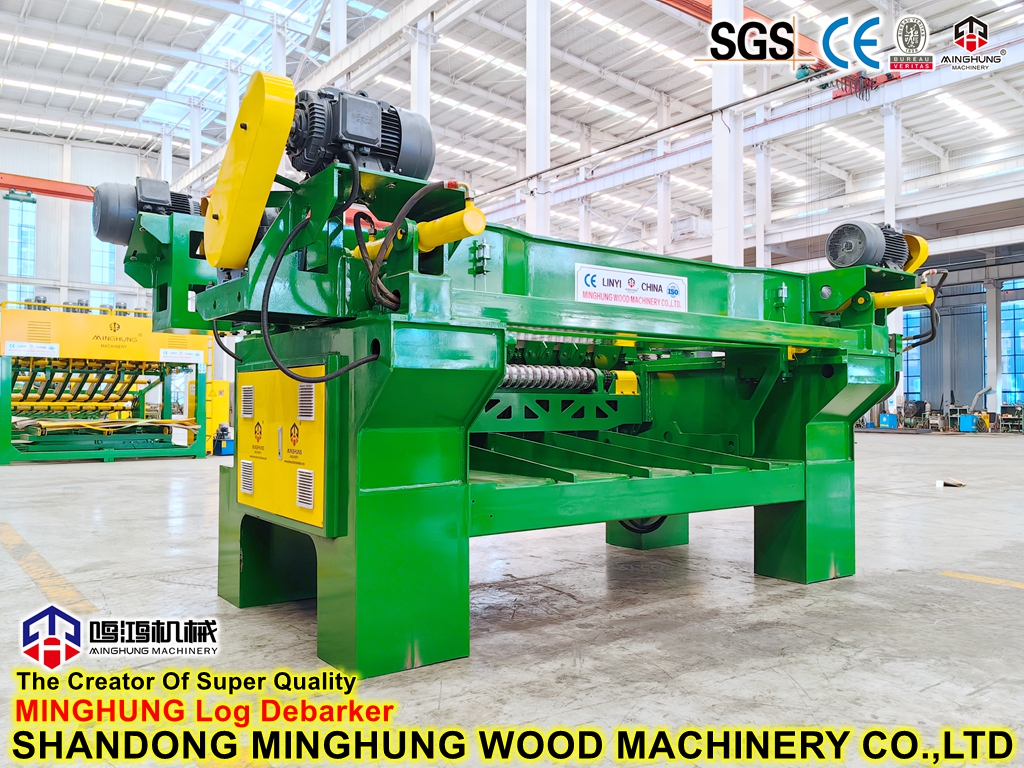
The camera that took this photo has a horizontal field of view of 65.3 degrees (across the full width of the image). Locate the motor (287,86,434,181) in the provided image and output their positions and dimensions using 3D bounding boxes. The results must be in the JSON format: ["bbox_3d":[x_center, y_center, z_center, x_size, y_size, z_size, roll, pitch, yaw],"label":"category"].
[{"bbox_3d":[-0.529,-0.834,2.719,0.475,0.302,0.336,1,-2,-36],"label":"motor"}]

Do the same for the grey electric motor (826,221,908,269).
[{"bbox_3d":[2.071,-0.780,4.681,0.480,0.302,0.336,1,-2,-36],"label":"grey electric motor"}]

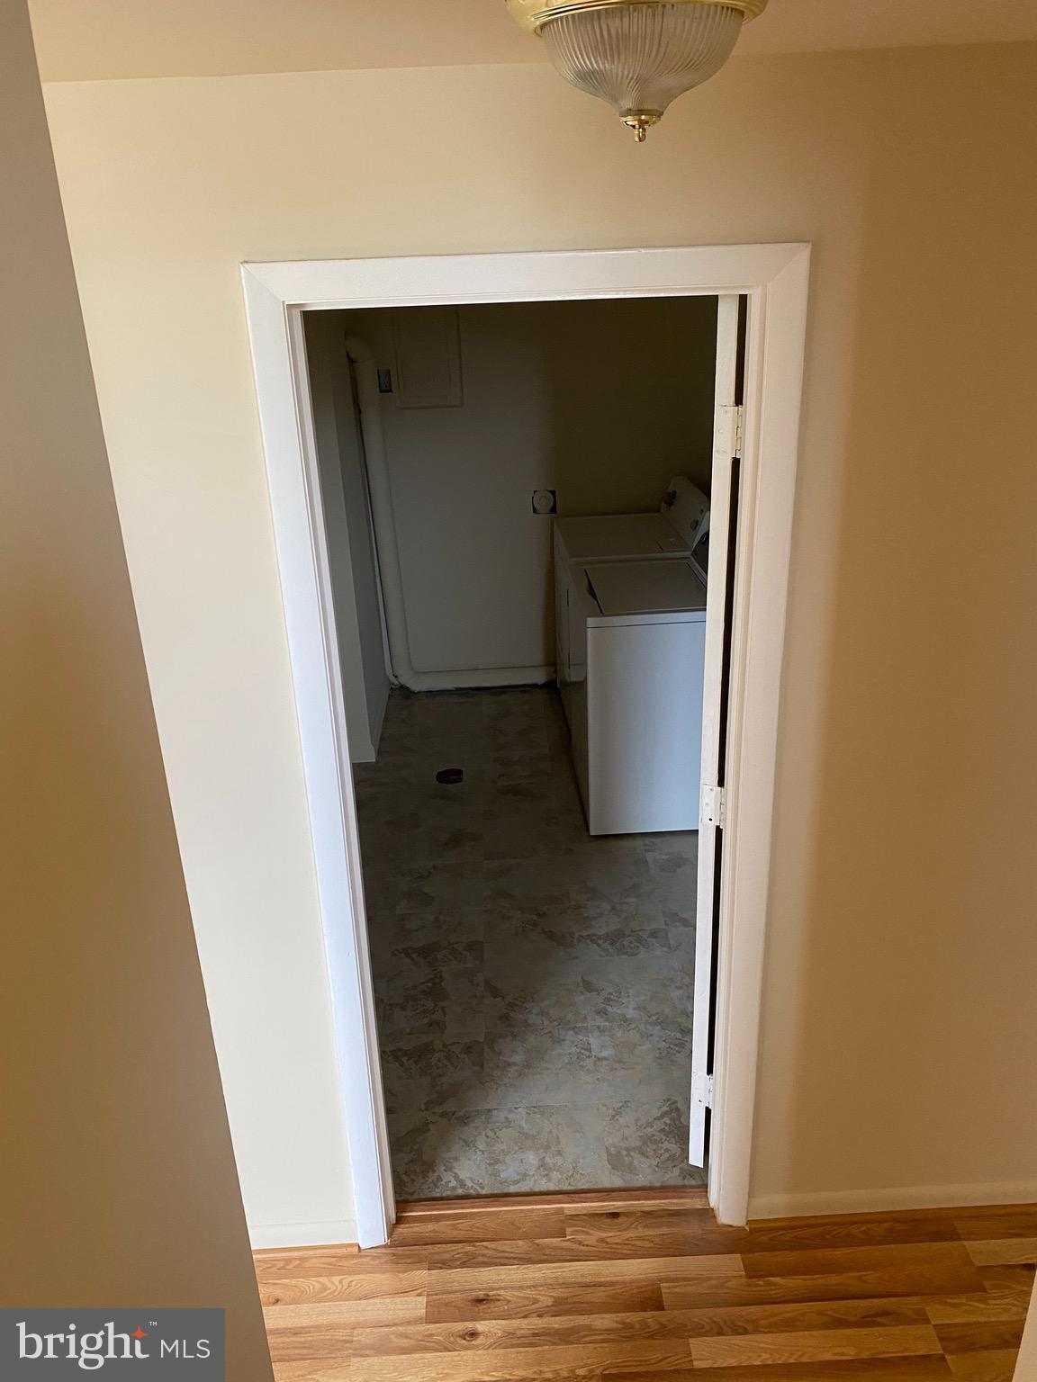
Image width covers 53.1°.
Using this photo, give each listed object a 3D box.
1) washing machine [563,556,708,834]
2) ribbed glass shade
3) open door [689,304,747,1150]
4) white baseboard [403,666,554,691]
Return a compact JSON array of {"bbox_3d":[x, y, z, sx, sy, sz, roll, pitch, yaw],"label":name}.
[{"bbox_3d":[0.584,-0.088,4.193,0.680,1.085,0.715,-3,23,-2],"label":"washing machine"},{"bbox_3d":[0.126,-0.631,1.069,0.207,0.100,0.207,-3,23,-2],"label":"ribbed glass shade"},{"bbox_3d":[0.541,0.102,2.491,0.036,2.015,0.750,7,24,21],"label":"open door"},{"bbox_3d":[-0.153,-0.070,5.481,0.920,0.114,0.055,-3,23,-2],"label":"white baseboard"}]

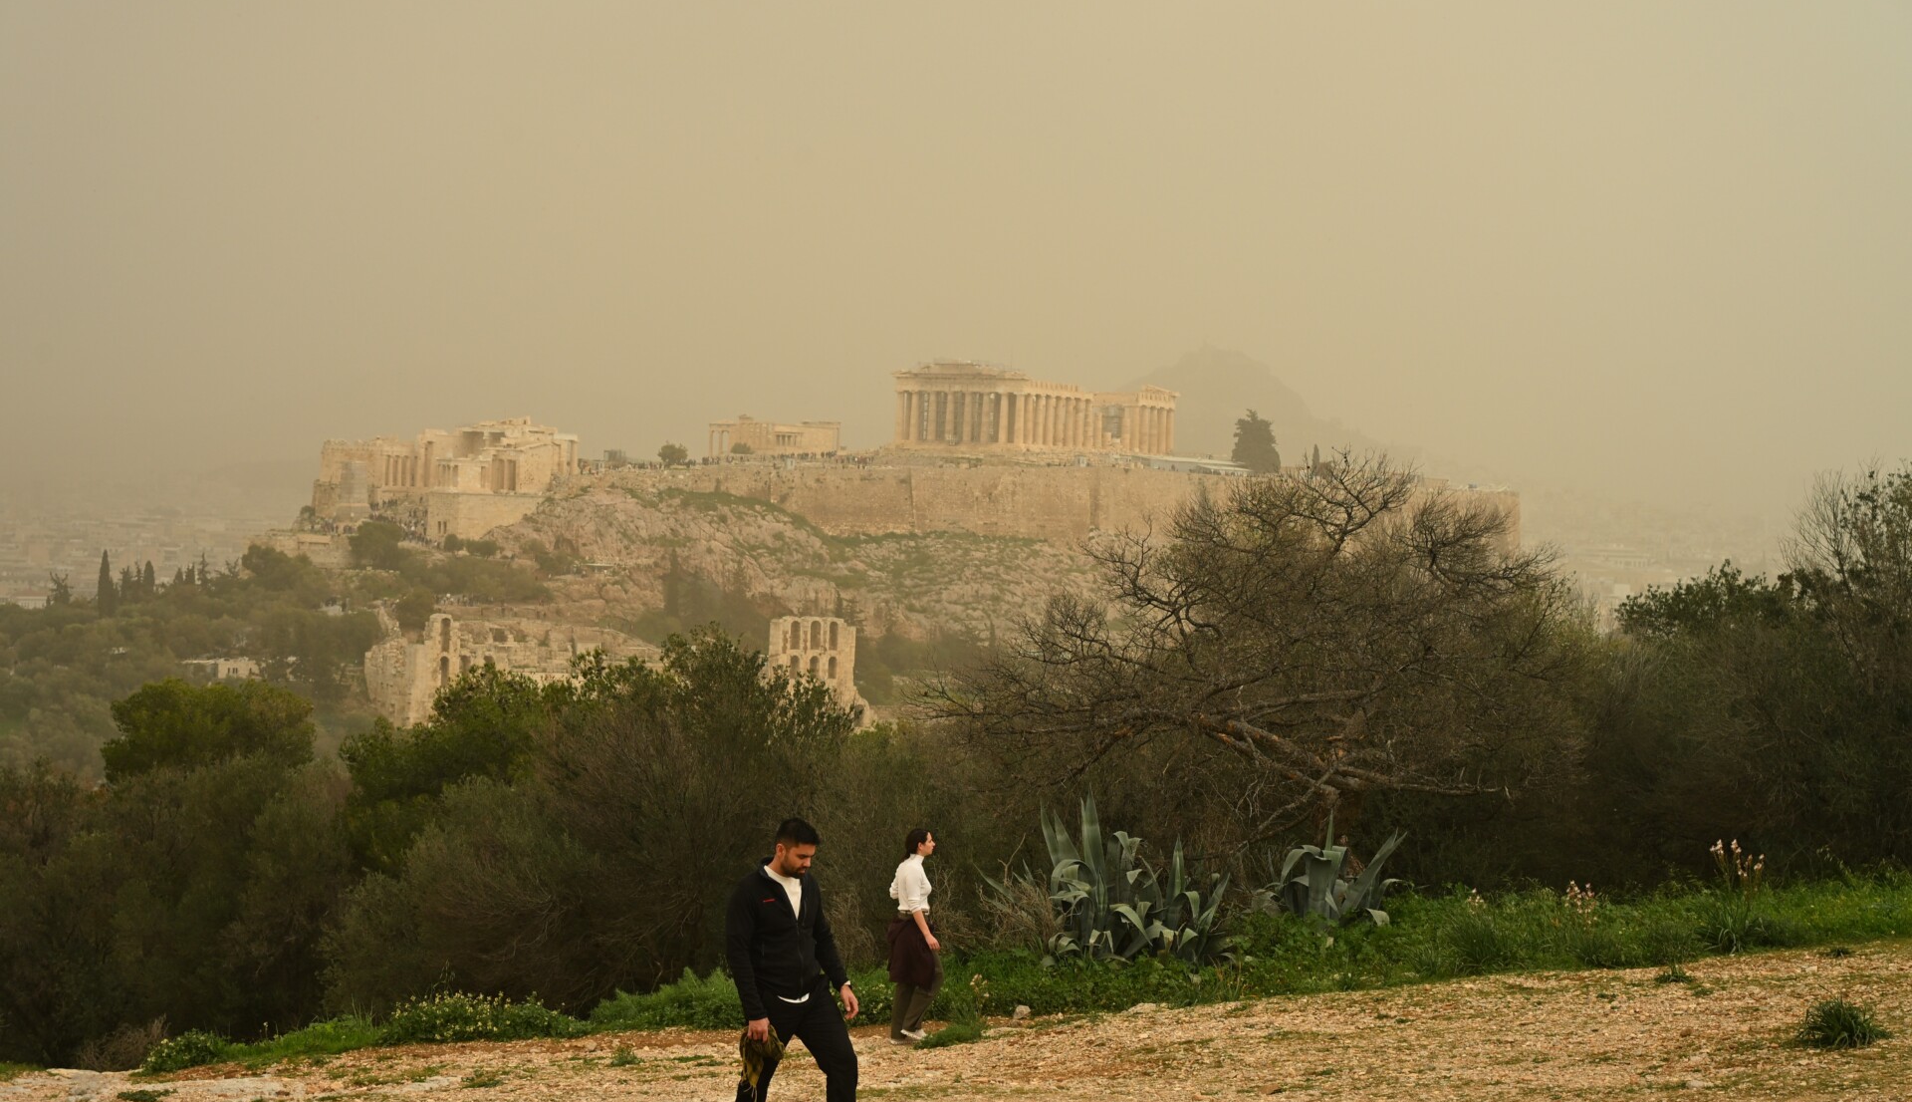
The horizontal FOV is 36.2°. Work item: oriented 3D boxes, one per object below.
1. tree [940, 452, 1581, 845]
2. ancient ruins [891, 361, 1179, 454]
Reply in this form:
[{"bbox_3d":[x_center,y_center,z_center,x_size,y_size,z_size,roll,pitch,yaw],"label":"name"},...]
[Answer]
[{"bbox_3d":[3.343,1.134,32.600,6.700,4.400,5.600,3,1,0],"label":"tree"},{"bbox_3d":[18.201,-29.335,627.515,32.500,17.800,71.000,3,1,31],"label":"ancient ruins"}]

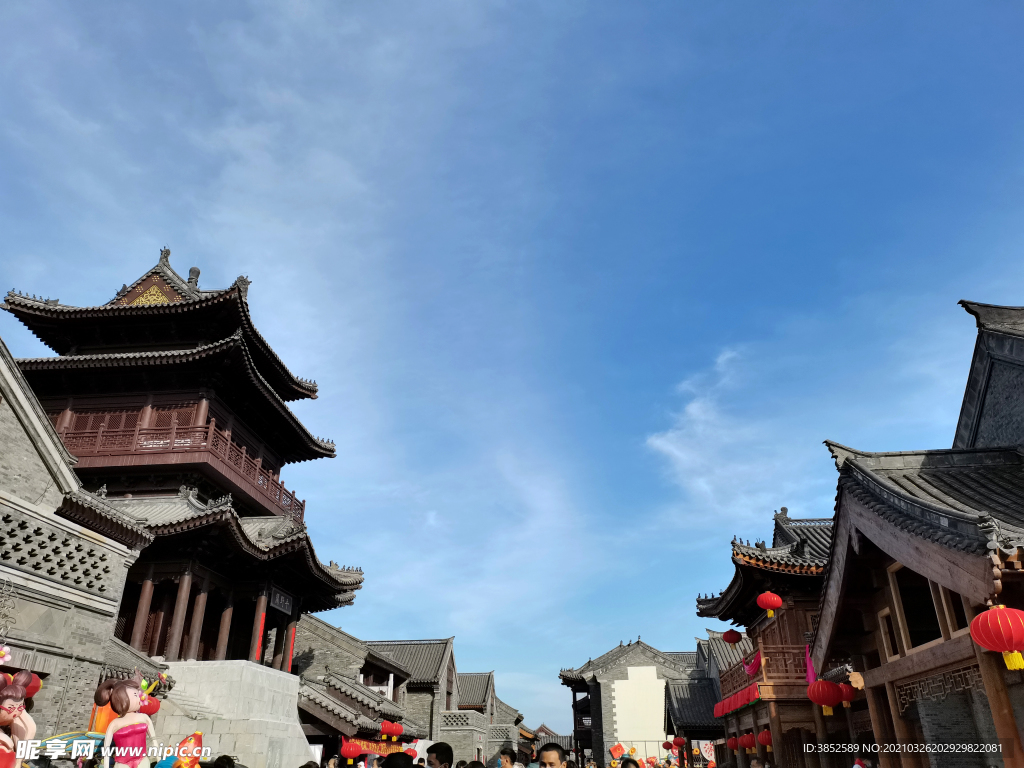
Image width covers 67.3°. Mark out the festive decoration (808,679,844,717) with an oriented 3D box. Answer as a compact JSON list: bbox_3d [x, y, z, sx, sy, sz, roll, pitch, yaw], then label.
[{"bbox_3d":[6.998,7.014,17.207,0.800,0.760,0.800,-3,-27,6],"label":"festive decoration"}]

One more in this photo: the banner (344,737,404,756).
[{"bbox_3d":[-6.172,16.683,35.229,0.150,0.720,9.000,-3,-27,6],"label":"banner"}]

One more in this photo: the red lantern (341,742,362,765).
[{"bbox_3d":[-6.255,14.384,29.972,0.820,0.820,0.820,-3,-27,6],"label":"red lantern"}]

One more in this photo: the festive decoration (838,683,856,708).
[{"bbox_3d":[10.367,9.712,23.980,0.750,0.710,0.750,-3,-27,6],"label":"festive decoration"}]

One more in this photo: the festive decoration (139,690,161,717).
[{"bbox_3d":[-4.946,4.386,10.493,0.310,0.300,0.310,-3,-27,6],"label":"festive decoration"}]

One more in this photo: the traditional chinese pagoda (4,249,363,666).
[{"bbox_3d":[-15.559,2.874,35.468,16.742,19.554,14.152,-3,-27,6],"label":"traditional chinese pagoda"}]

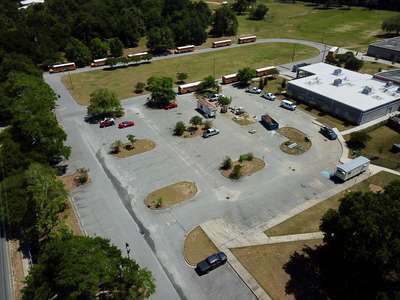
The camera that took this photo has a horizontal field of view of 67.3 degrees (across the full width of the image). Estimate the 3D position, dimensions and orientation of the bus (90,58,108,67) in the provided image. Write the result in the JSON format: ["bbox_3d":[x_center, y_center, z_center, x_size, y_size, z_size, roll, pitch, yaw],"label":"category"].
[{"bbox_3d":[-48.910,-43.970,150.660,12.000,3.100,2.450,-17,35,-25],"label":"bus"}]

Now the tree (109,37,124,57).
[{"bbox_3d":[-45.010,-55.530,162.340,7.750,10.450,7.750,-1,33,0],"label":"tree"}]

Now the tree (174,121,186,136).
[{"bbox_3d":[-5.954,-6.585,92.954,3.200,4.700,3.200,-2,32,0],"label":"tree"}]

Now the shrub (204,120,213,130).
[{"bbox_3d":[2.620,-7.320,92.640,2.460,3.340,2.460,-1,33,0],"label":"shrub"}]

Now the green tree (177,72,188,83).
[{"bbox_3d":[-7.480,-30.810,128.820,4.700,4.130,4.700,-1,33,0],"label":"green tree"}]

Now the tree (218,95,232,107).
[{"bbox_3d":[8.860,-16.440,104.850,4.500,5.420,4.500,-1,33,0],"label":"tree"}]

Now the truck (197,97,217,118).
[{"bbox_3d":[1.950,-13.790,100.610,2.450,3.200,7.600,-18,36,-25],"label":"truck"}]

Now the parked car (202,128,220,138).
[{"bbox_3d":[3.510,-5.080,89.450,4.750,1.600,1.850,-18,36,-25],"label":"parked car"}]

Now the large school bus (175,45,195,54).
[{"bbox_3d":[-8.950,-56.990,170.750,11.400,3.100,2.500,-14,35,-19],"label":"large school bus"}]

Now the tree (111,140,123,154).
[{"bbox_3d":[-22.940,-0.770,82.750,2.920,3.480,2.920,-1,33,0],"label":"tree"}]

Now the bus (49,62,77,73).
[{"bbox_3d":[-71.164,-42.490,155.706,12.200,3.101,2.450,-12,33,-15],"label":"bus"}]

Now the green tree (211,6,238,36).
[{"bbox_3d":[16.937,-89.597,210.273,19.869,18.951,19.869,-2,32,0],"label":"green tree"}]

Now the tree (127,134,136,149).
[{"bbox_3d":[-18.780,-2.550,82.860,2.400,3.300,2.400,-18,36,-26],"label":"tree"}]

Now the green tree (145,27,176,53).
[{"bbox_3d":[-23.512,-66.377,180.279,15.500,14.000,15.500,-2,32,0],"label":"green tree"}]

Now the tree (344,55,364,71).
[{"bbox_3d":[71.519,-40.925,140.066,7.800,7.600,7.800,-2,32,0],"label":"tree"}]

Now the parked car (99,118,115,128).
[{"bbox_3d":[-31.810,-9.056,101.597,4.800,1.700,1.880,-17,35,-22],"label":"parked car"}]

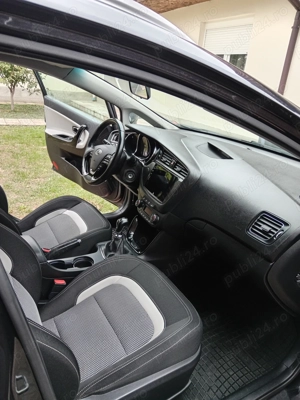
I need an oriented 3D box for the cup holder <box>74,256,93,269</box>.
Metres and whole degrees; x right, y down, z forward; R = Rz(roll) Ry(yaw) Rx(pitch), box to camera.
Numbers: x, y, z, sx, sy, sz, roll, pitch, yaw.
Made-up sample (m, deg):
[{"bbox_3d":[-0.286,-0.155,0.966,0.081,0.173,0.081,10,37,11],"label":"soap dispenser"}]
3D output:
[{"bbox_3d":[-0.277,0.287,1.303,0.086,0.060,0.086,-6,21,-29],"label":"cup holder"}]

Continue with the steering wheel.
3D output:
[{"bbox_3d":[-0.241,-0.248,1.664,0.100,0.370,0.375,19,8,-35],"label":"steering wheel"}]

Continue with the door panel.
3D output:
[{"bbox_3d":[-0.562,-0.414,2.439,0.920,0.690,0.120,18,23,34],"label":"door panel"}]

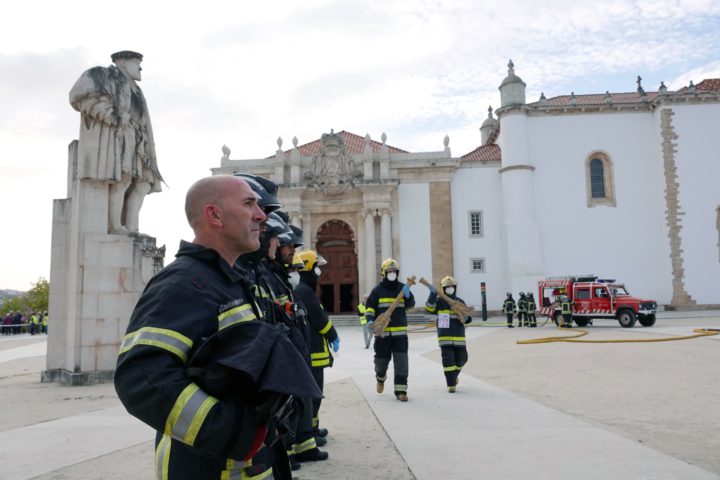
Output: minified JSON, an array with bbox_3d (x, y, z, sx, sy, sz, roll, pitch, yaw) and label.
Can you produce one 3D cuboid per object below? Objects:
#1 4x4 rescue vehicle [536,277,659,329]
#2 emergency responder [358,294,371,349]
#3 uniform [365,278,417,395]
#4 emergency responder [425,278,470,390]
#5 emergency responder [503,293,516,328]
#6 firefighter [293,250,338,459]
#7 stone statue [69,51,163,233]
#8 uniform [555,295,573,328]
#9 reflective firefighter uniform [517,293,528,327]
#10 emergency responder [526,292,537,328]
[{"bbox_3d":[11.288,2.944,25.770,1.830,2.360,5.100,3,-8,-34],"label":"4x4 rescue vehicle"},{"bbox_3d":[0.195,2.445,16.200,0.520,1.630,0.400,-4,-7,20],"label":"emergency responder"},{"bbox_3d":[0.403,1.256,7.018,0.660,1.530,0.500,-1,-7,-2],"label":"uniform"},{"bbox_3d":[1.239,1.333,7.600,0.660,1.640,0.480,-1,-7,0],"label":"emergency responder"},{"bbox_3d":[7.281,3.434,26.300,0.640,1.740,0.400,-2,-7,6],"label":"emergency responder"},{"bbox_3d":[-0.446,0.963,4.971,0.440,1.770,0.580,1,-7,-20],"label":"firefighter"},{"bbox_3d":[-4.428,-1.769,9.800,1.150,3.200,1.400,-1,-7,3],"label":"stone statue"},{"bbox_3d":[9.776,3.371,25.752,0.640,1.600,0.480,-5,-8,30],"label":"uniform"},{"bbox_3d":[8.126,3.488,26.952,0.560,1.740,0.420,-4,-8,24],"label":"reflective firefighter uniform"},{"bbox_3d":[8.441,3.460,26.500,0.520,1.700,0.400,-2,-7,9],"label":"emergency responder"}]

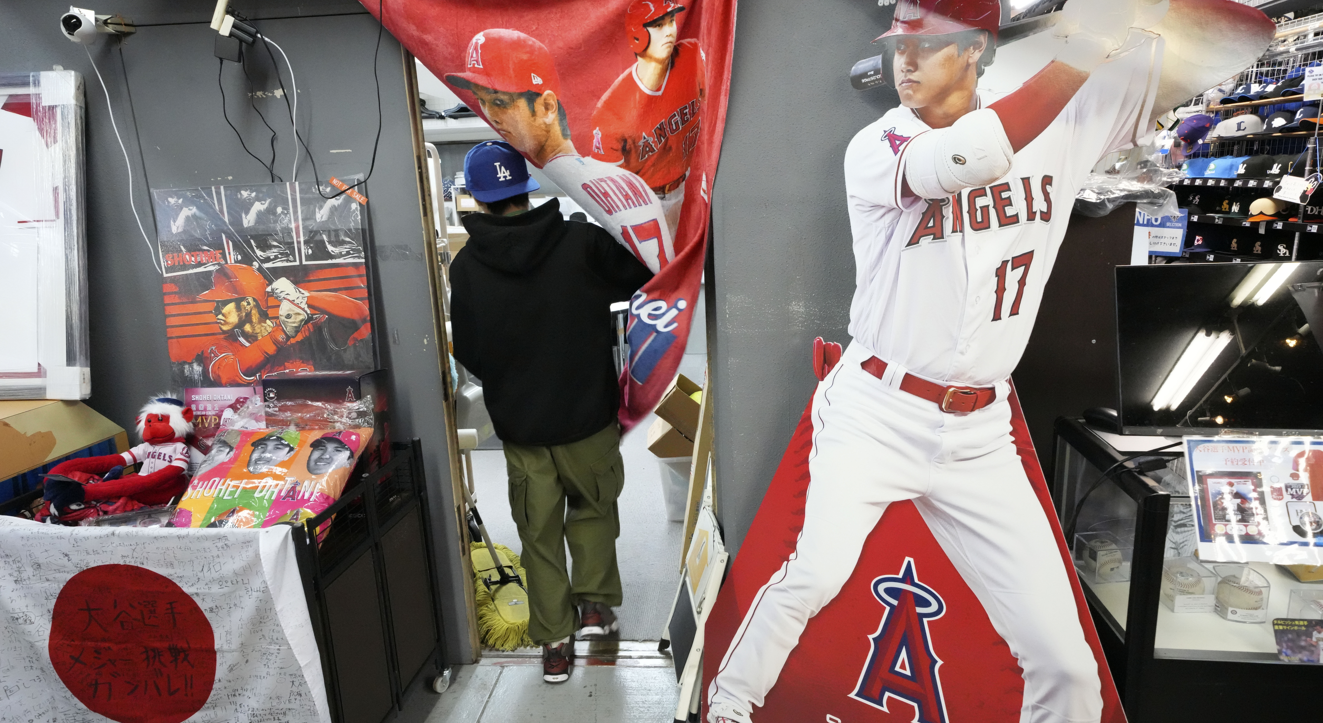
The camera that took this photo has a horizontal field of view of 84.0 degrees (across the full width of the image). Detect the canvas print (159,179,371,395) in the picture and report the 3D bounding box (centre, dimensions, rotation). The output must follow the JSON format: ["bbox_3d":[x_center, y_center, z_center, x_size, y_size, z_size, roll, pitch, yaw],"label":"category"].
[{"bbox_3d":[-1.151,-0.181,2.158,0.605,0.670,0.030,-5,0,2],"label":"canvas print"}]

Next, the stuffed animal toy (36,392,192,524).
[{"bbox_3d":[-1.412,0.257,1.940,0.190,0.260,0.270,1,13,16],"label":"stuffed animal toy"}]

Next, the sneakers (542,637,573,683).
[{"bbox_3d":[-0.346,0.955,2.518,0.097,0.122,0.285,-3,13,-4],"label":"sneakers"}]

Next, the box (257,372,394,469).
[{"bbox_3d":[-0.951,0.202,2.123,0.285,0.330,0.145,0,6,10],"label":"box"}]

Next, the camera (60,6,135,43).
[{"bbox_3d":[-1.530,-0.912,1.998,0.080,0.085,0.180,-3,13,-3],"label":"camera"}]

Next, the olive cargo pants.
[{"bbox_3d":[-0.317,0.508,2.407,0.380,0.780,0.330,-3,13,0],"label":"olive cargo pants"}]

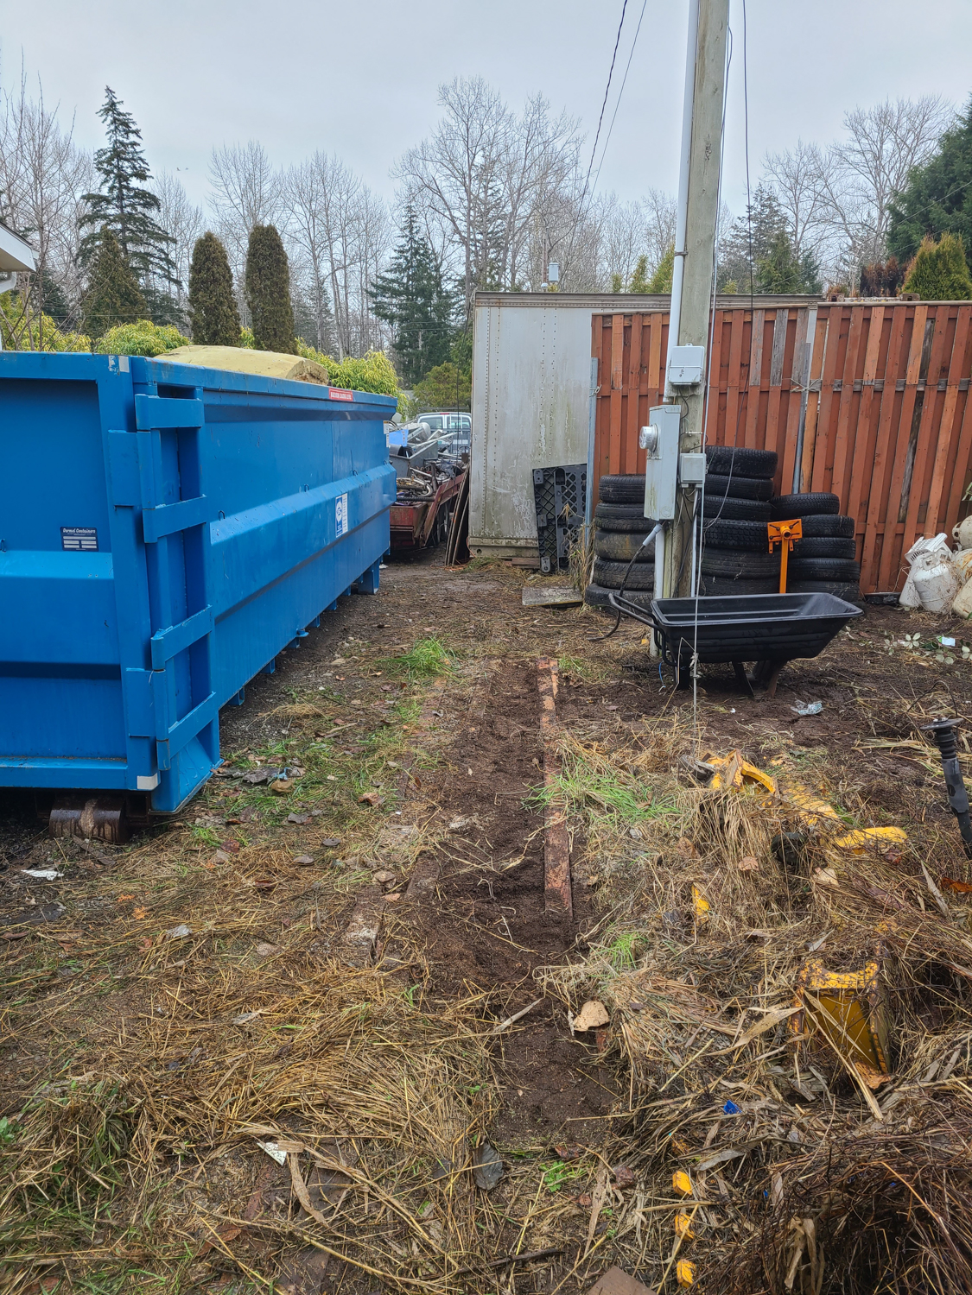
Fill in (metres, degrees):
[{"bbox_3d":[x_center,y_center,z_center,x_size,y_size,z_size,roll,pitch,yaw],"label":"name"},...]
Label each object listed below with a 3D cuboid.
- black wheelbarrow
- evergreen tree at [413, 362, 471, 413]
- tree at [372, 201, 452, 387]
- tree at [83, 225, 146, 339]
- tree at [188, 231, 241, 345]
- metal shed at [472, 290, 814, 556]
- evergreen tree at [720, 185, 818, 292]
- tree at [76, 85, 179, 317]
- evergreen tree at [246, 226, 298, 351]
[{"bbox_3d":[1.466,-0.025,5.972,1.470,0.600,0.700,1,13,-4],"label":"black wheelbarrow"},{"bbox_3d":[-1.323,-7.151,30.164,2.200,3.290,2.200,1,13,0],"label":"evergreen tree"},{"bbox_3d":[-3.068,-13.228,41.065,4.000,10.060,4.000,1,13,0],"label":"tree"},{"bbox_3d":[-7.101,-5.467,18.747,1.450,4.920,1.450,1,13,0],"label":"tree"},{"bbox_3d":[-5.047,-5.249,18.285,1.050,4.820,1.050,1,13,0],"label":"tree"},{"bbox_3d":[1.817,-2.618,11.905,3.650,2.940,2.500,3,13,7],"label":"metal shed"},{"bbox_3d":[12.495,-14.401,43.872,5.000,11.870,5.000,1,13,0],"label":"evergreen tree"},{"bbox_3d":[-15.158,-15.901,41.466,4.900,14.450,4.900,1,13,0],"label":"tree"},{"bbox_3d":[-4.013,-5.295,18.274,1.050,4.960,1.050,1,13,0],"label":"evergreen tree"}]

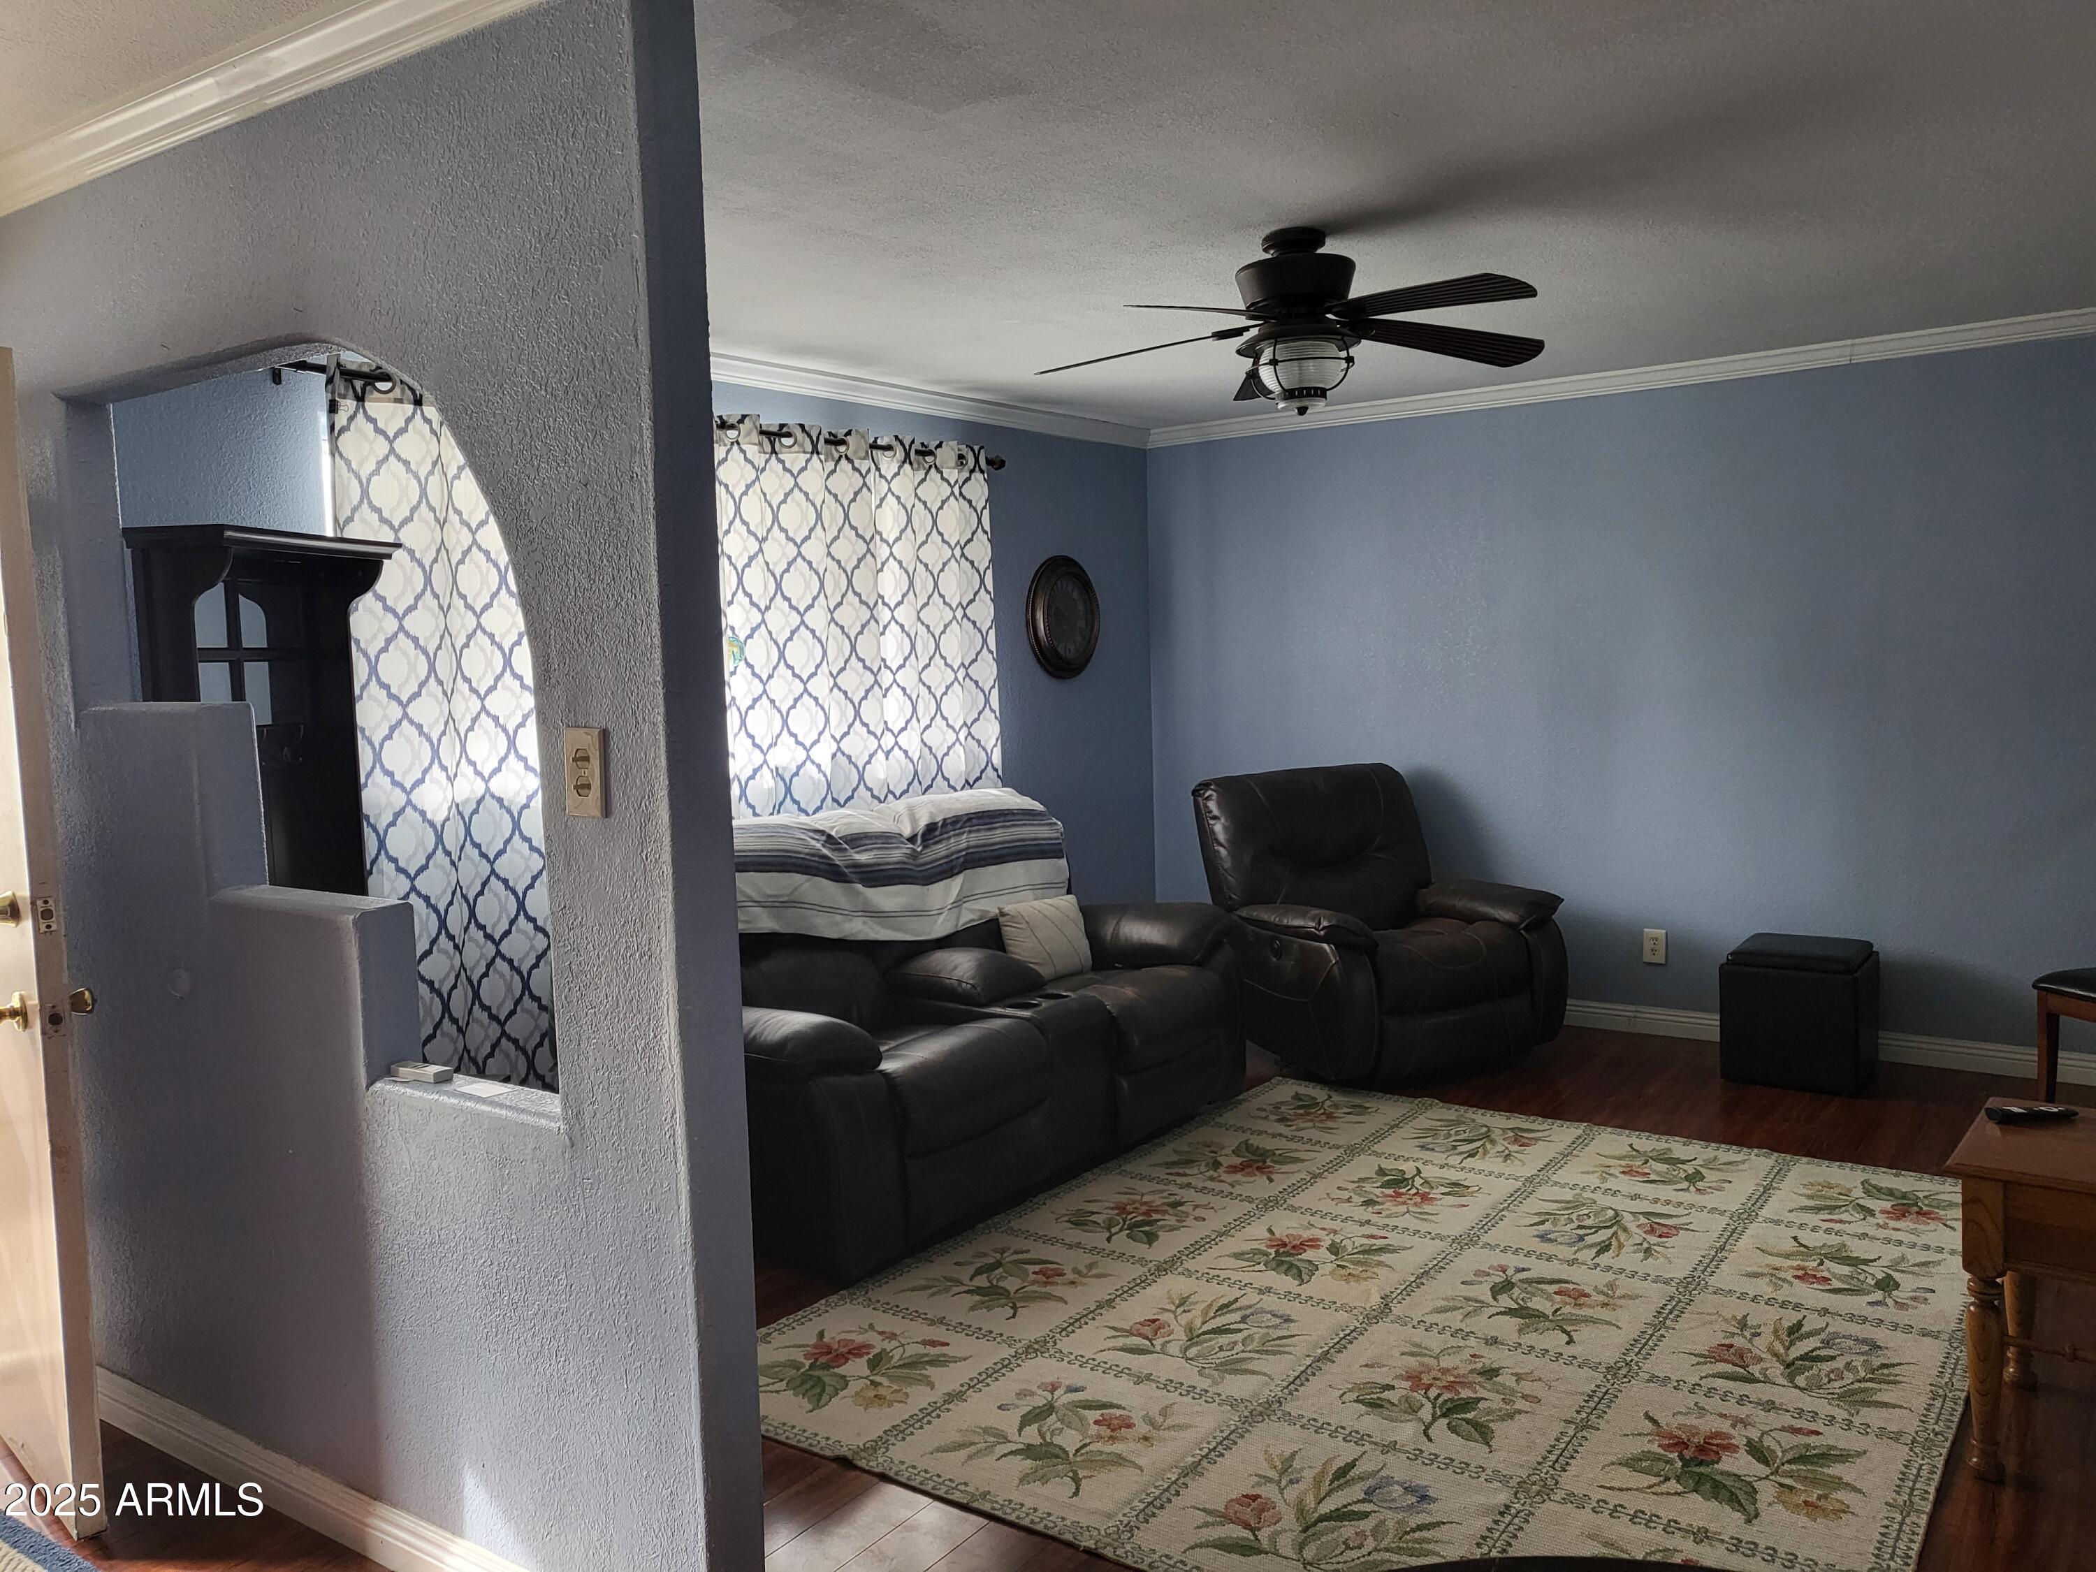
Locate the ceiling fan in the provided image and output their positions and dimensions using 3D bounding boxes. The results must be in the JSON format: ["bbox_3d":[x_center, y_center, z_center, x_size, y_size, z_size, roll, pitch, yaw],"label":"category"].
[{"bbox_3d":[0.586,-1.094,3.738,1.300,0.420,1.300,2,6,37],"label":"ceiling fan"}]

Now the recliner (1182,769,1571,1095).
[{"bbox_3d":[1.196,0.469,5.800,1.000,1.000,1.000,-5,6,-33],"label":"recliner"}]

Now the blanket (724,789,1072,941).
[{"bbox_3d":[-0.488,0.260,4.972,0.400,0.400,1.660,2,6,37],"label":"blanket"}]

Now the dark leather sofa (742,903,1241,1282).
[{"bbox_3d":[-0.303,0.596,4.785,0.980,1.000,2.020,2,6,37],"label":"dark leather sofa"}]

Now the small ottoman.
[{"bbox_3d":[2.528,0.758,5.285,0.420,0.435,0.425,2,6,37],"label":"small ottoman"}]

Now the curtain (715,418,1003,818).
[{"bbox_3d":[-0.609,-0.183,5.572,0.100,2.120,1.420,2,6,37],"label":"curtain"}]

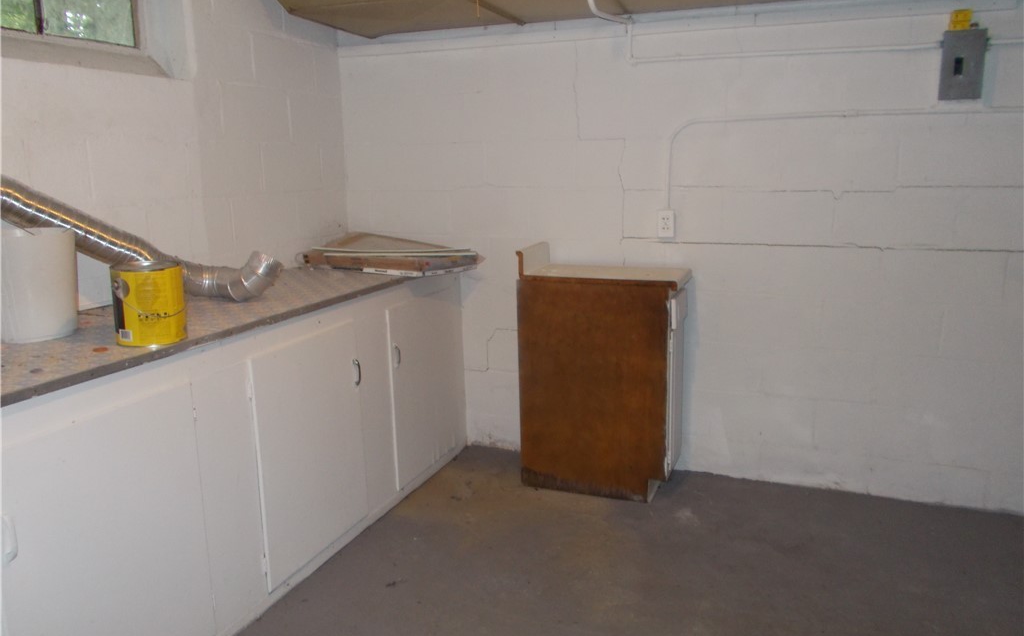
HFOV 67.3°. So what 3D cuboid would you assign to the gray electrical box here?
[{"bbox_3d":[1.531,-0.855,2.612,0.114,0.218,0.085,4,12,21],"label":"gray electrical box"}]

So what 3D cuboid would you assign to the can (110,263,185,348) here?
[{"bbox_3d":[-0.938,-0.039,1.992,0.166,0.193,0.166,-6,12,-25],"label":"can"}]

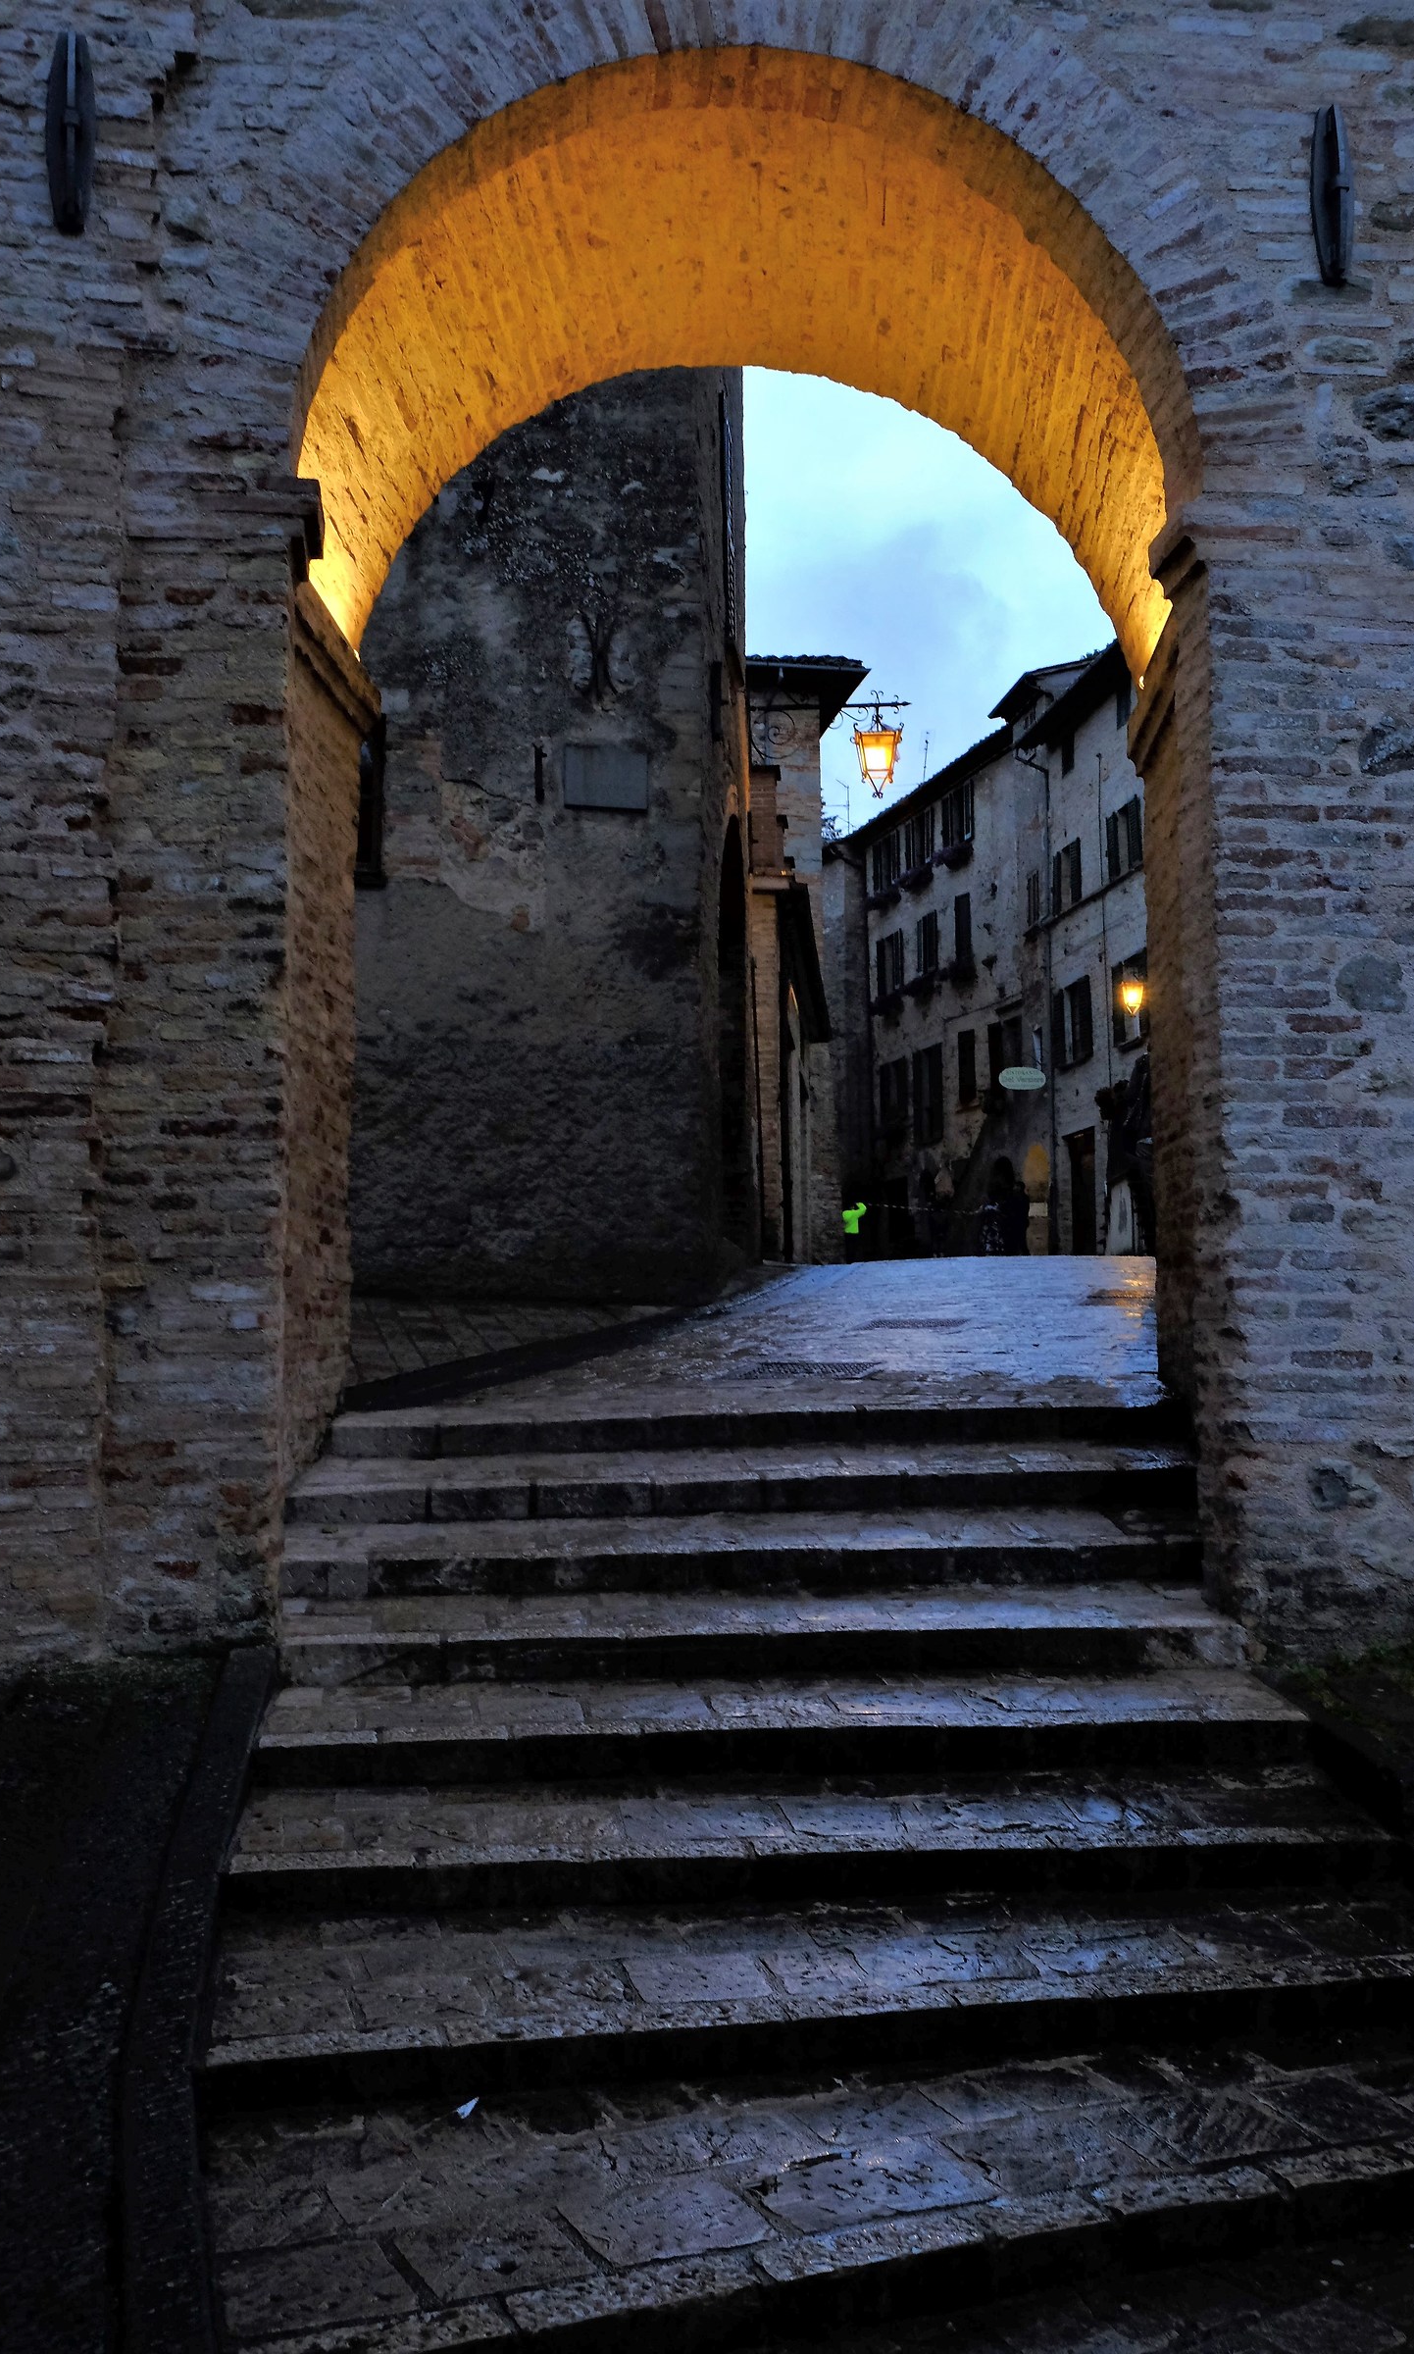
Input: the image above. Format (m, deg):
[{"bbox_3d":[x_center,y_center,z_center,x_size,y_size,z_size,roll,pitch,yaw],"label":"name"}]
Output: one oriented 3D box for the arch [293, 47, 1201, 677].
[{"bbox_3d":[0.120,-2.713,7.641,2.880,1.570,1.800,0,-4,-3],"label":"arch"}]

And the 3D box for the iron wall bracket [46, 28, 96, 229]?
[{"bbox_3d":[-1.896,-3.115,6.434,0.130,0.560,0.100,1,-4,-9],"label":"iron wall bracket"}]

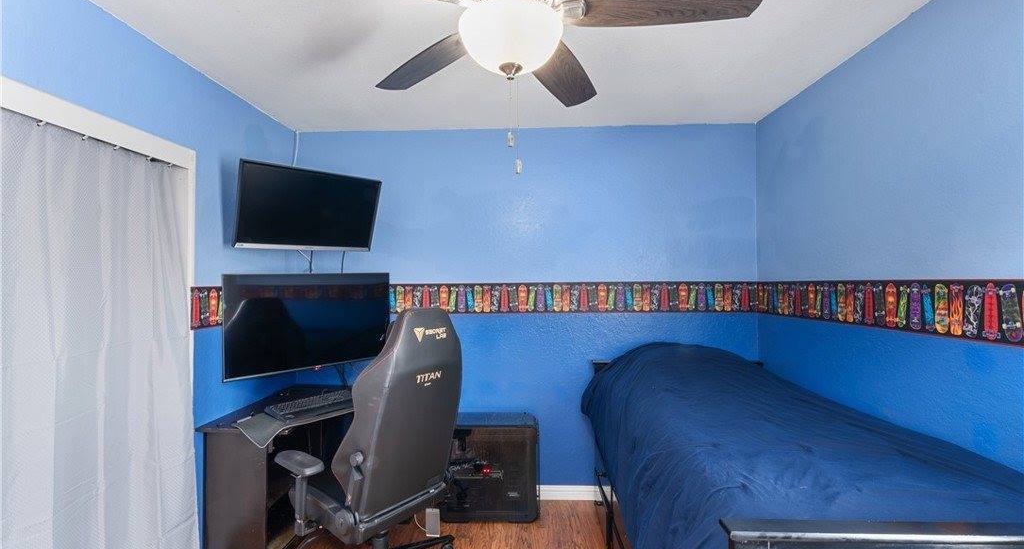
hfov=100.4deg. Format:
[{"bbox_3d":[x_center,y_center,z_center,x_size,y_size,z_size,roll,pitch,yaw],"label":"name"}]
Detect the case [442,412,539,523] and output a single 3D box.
[{"bbox_3d":[-0.126,1.187,2.660,0.568,0.570,0.255,0,-1,3],"label":"case"}]

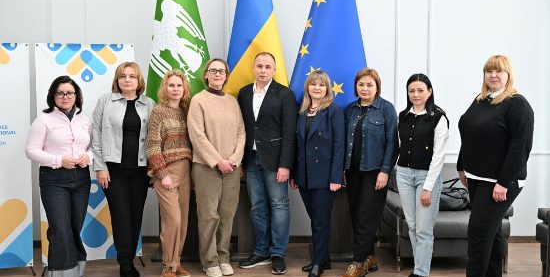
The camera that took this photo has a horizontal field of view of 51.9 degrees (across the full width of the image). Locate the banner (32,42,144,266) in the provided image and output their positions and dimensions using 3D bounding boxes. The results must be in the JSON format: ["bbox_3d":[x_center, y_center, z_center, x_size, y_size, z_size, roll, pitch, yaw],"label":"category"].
[{"bbox_3d":[-1.531,0.133,4.679,0.800,1.795,0.060,-1,4,-17],"label":"banner"}]

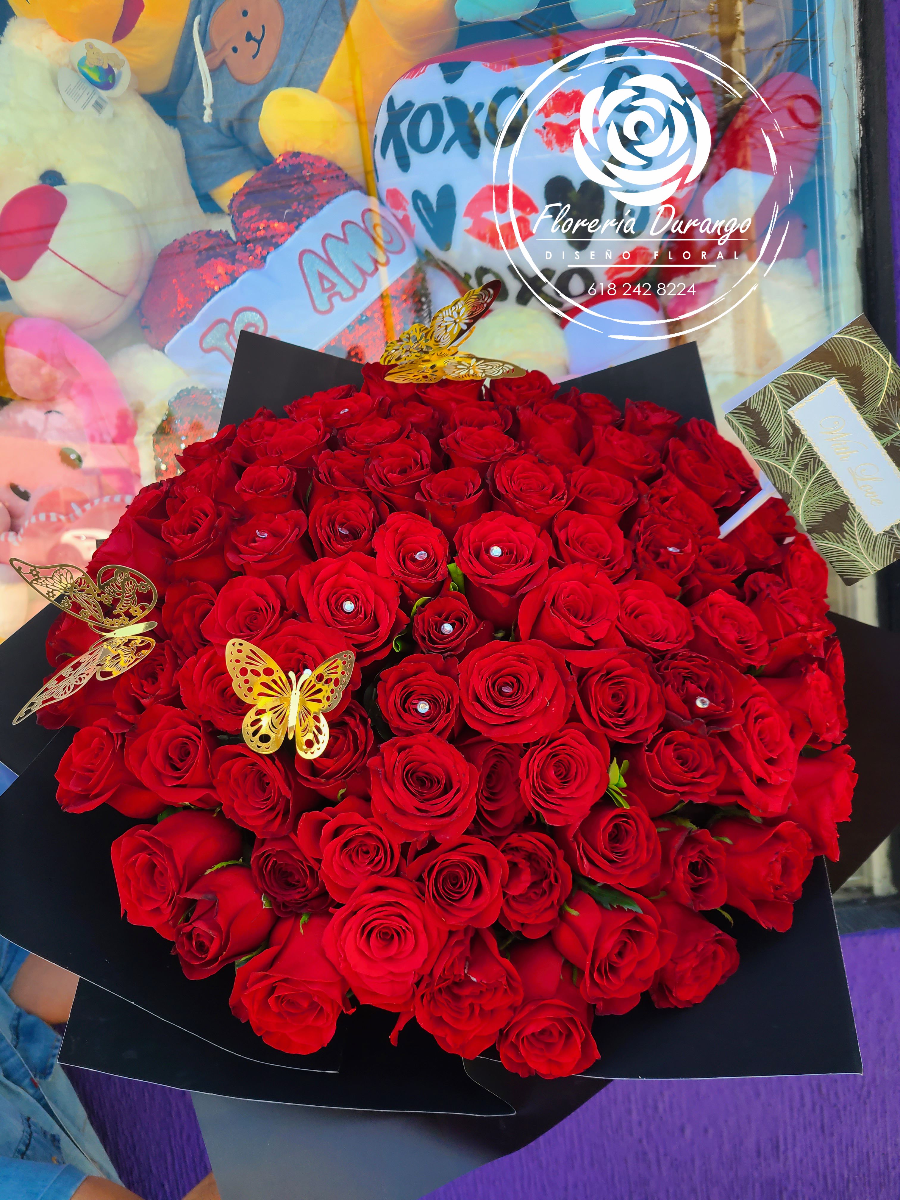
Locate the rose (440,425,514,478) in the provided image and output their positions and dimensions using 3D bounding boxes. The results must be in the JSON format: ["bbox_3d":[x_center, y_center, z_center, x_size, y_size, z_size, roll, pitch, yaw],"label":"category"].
[{"bbox_3d":[0.021,-0.104,0.698,0.057,0.047,0.057,-1,40,1],"label":"rose"}]

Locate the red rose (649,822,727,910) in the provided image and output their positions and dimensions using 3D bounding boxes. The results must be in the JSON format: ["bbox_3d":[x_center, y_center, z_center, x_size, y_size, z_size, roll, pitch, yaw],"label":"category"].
[{"bbox_3d":[0.143,0.163,0.553,0.047,0.047,0.048,0,-3,-27],"label":"red rose"}]

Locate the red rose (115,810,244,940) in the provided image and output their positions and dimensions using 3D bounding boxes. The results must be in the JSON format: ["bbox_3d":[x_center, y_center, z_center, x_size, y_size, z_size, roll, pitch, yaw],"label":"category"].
[{"bbox_3d":[-0.157,0.155,0.530,0.057,0.057,0.054,1,12,31],"label":"red rose"}]

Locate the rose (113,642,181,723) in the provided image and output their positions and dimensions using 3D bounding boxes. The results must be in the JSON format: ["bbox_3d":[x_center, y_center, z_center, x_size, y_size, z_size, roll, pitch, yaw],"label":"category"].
[{"bbox_3d":[-0.211,0.061,0.658,0.056,0.056,0.052,-1,-30,27],"label":"rose"}]

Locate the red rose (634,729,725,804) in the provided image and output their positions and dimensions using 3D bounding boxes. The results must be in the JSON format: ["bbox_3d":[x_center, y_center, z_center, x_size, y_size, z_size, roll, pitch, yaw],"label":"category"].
[{"bbox_3d":[0.145,0.112,0.592,0.058,0.058,0.052,-9,-23,-18],"label":"red rose"}]

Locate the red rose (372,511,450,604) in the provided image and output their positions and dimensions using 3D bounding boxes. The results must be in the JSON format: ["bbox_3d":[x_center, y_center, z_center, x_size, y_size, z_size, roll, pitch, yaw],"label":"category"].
[{"bbox_3d":[-0.026,-0.027,0.634,0.055,0.047,0.055,-7,55,-1],"label":"red rose"}]

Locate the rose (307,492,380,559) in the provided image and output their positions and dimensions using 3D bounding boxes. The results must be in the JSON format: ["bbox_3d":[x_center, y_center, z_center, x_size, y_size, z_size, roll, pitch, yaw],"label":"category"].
[{"bbox_3d":[-0.077,-0.049,0.663,0.055,0.047,0.055,-8,53,-3],"label":"rose"}]

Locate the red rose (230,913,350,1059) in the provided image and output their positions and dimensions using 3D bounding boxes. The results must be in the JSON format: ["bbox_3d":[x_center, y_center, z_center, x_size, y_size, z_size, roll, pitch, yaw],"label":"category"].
[{"bbox_3d":[-0.088,0.212,0.500,0.058,0.058,0.058,15,21,-3],"label":"red rose"}]

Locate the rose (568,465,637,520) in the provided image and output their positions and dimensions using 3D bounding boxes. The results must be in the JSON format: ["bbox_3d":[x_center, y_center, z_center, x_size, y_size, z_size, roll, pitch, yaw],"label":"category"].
[{"bbox_3d":[0.116,-0.072,0.693,0.055,0.047,0.055,-12,49,-19],"label":"rose"}]

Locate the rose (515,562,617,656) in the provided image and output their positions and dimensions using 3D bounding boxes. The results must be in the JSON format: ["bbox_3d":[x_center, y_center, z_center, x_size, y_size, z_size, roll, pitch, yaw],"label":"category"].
[{"bbox_3d":[0.080,0.010,0.629,0.062,0.062,0.054,-11,-30,-19],"label":"rose"}]

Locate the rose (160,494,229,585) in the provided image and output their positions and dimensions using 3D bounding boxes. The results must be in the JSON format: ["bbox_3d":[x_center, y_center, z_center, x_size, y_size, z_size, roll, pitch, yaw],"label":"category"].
[{"bbox_3d":[-0.192,-0.045,0.689,0.056,0.047,0.056,-3,54,16],"label":"rose"}]

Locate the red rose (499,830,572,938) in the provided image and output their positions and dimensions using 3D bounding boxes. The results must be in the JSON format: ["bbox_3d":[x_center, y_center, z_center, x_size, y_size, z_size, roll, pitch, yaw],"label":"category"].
[{"bbox_3d":[0.049,0.173,0.562,0.053,0.062,0.054,-6,-4,0],"label":"red rose"}]

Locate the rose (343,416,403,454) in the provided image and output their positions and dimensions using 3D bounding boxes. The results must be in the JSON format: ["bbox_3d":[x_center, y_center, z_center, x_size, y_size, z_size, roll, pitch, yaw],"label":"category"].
[{"bbox_3d":[-0.058,-0.112,0.685,0.049,0.047,0.049,-5,36,-4],"label":"rose"}]

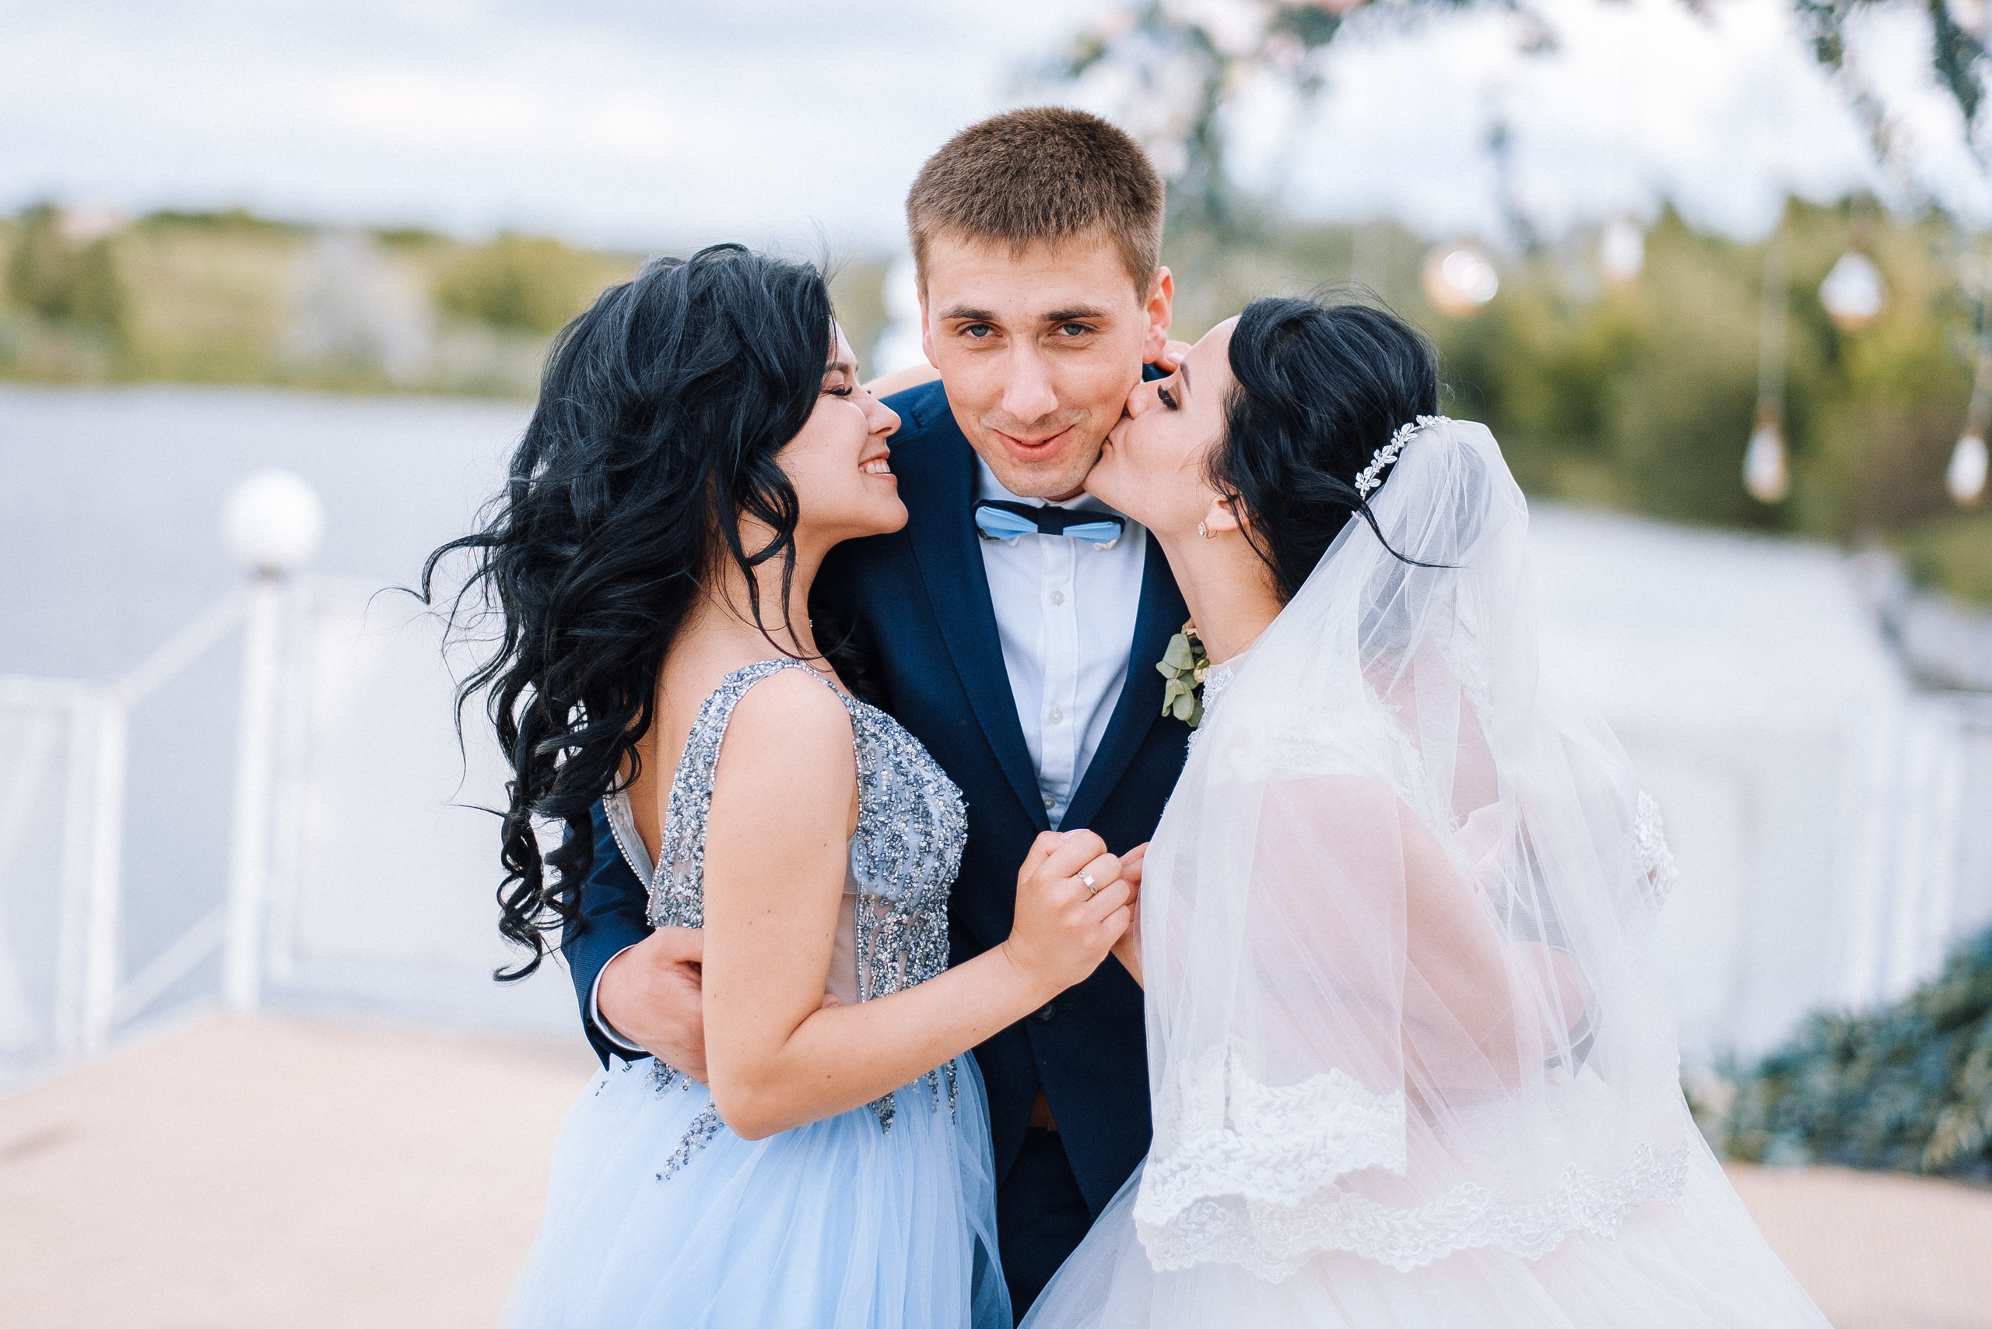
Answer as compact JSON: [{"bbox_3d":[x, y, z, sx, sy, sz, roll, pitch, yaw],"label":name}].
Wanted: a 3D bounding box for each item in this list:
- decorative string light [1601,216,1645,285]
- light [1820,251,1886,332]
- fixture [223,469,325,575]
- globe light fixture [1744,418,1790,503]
[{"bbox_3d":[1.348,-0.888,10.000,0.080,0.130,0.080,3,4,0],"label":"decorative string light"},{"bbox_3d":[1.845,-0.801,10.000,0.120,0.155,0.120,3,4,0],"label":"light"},{"bbox_3d":[-1.708,-0.336,11.000,0.228,0.240,0.228,3,4,0],"label":"fixture"},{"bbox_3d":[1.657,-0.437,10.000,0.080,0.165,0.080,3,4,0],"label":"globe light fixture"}]

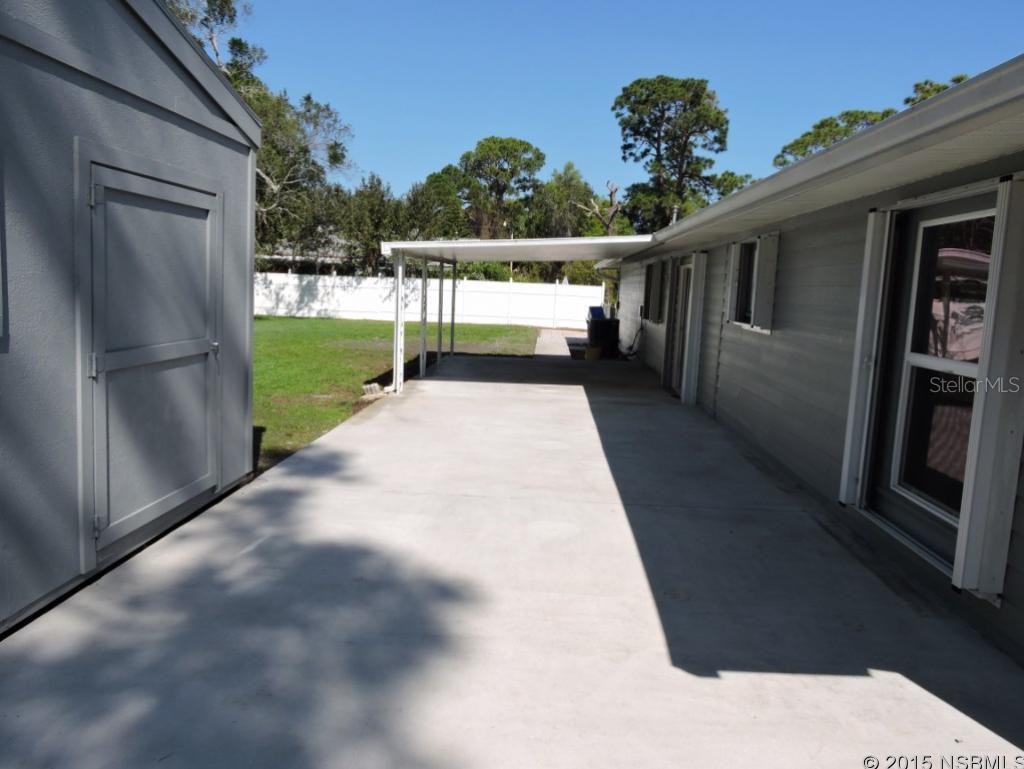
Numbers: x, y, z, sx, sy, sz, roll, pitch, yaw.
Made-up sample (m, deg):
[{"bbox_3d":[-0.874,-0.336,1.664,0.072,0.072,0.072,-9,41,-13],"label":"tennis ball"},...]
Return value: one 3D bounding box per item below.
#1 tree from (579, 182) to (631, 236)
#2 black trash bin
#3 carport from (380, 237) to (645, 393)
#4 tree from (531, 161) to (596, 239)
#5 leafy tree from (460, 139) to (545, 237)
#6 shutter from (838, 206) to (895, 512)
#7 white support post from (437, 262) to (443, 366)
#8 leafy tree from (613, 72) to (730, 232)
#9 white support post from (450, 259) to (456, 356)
[{"bbox_3d":[4.395,-6.473,35.279,2.600,6.924,2.400,3,8,3],"label":"tree"},{"bbox_3d":[2.265,-1.281,17.696,0.730,1.200,0.750,3,8,3],"label":"black trash bin"},{"bbox_3d":[0.191,-1.394,13.340,3.800,2.430,6.500,3,8,3],"label":"carport"},{"bbox_3d":[2.652,-8.310,41.182,4.000,8.838,4.000,3,8,3],"label":"tree"},{"bbox_3d":[-0.915,-11.492,51.037,6.300,12.203,6.200,3,8,3],"label":"leafy tree"},{"bbox_3d":[2.424,-0.149,4.833,0.145,2.030,0.125,3,8,3],"label":"shutter"},{"bbox_3d":[-1.449,-1.446,14.274,0.080,2.150,0.080,3,8,3],"label":"white support post"},{"bbox_3d":[10.288,-12.574,48.310,8.100,15.975,7.800,3,8,3],"label":"leafy tree"},{"bbox_3d":[-1.336,-1.768,16.498,0.080,2.200,0.080,3,8,3],"label":"white support post"}]

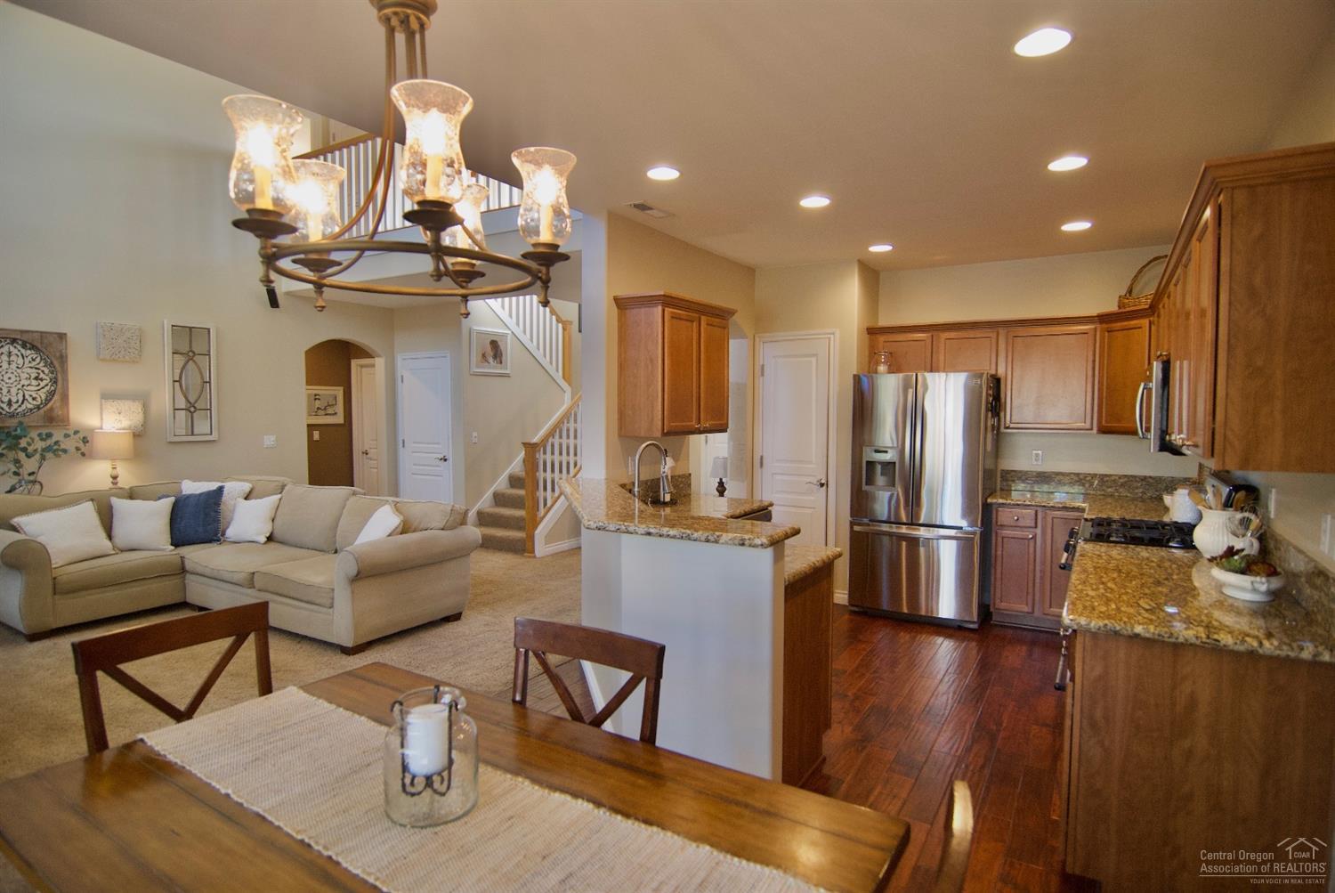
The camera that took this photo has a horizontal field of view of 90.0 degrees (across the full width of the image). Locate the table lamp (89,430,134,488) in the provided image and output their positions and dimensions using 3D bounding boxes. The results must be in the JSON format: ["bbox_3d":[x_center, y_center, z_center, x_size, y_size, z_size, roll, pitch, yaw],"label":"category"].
[{"bbox_3d":[-4.451,0.120,5.372,0.260,0.500,0.260,2,3,33],"label":"table lamp"}]

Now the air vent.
[{"bbox_3d":[-0.093,-1.411,3.986,0.150,0.020,0.330,2,3,33],"label":"air vent"}]

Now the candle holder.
[{"bbox_3d":[-0.459,0.594,1.302,0.172,0.204,0.172,0,3,0],"label":"candle holder"}]

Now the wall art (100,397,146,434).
[{"bbox_3d":[-4.516,-0.241,5.546,0.040,0.300,0.295,2,3,33],"label":"wall art"}]

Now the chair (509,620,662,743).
[{"bbox_3d":[-0.335,0.972,1.577,0.470,0.960,0.540,2,3,30],"label":"chair"}]

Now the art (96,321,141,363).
[{"bbox_3d":[-4.815,-0.911,5.865,0.050,0.305,0.300,2,3,33],"label":"art"}]

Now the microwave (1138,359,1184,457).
[{"bbox_3d":[2.382,-0.169,3.001,0.430,0.410,0.760,2,3,33],"label":"microwave"}]

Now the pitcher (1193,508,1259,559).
[{"bbox_3d":[2.201,0.340,2.631,0.205,0.200,0.160,2,4,41],"label":"pitcher"}]

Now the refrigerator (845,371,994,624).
[{"bbox_3d":[1.919,0.350,4.995,0.900,1.760,0.800,2,3,33],"label":"refrigerator"}]

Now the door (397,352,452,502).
[{"bbox_3d":[-2.869,0.053,7.920,0.930,2.160,0.060,2,3,33],"label":"door"}]

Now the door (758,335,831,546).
[{"bbox_3d":[1.005,0.180,5.335,0.600,2.060,0.060,2,3,33],"label":"door"}]

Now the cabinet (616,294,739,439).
[{"bbox_3d":[0.075,-0.495,4.352,0.360,0.850,0.890,2,3,33],"label":"cabinet"}]

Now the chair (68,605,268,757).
[{"bbox_3d":[-1.096,0.930,1.633,0.520,0.930,0.450,2,4,39],"label":"chair"}]

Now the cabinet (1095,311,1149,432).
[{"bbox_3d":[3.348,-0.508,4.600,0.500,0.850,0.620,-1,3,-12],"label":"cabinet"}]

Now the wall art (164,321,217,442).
[{"bbox_3d":[-4.511,-0.603,6.351,0.045,1.100,0.420,2,3,33],"label":"wall art"}]

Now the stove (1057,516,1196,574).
[{"bbox_3d":[2.261,0.846,3.131,0.700,0.940,0.760,2,3,33],"label":"stove"}]

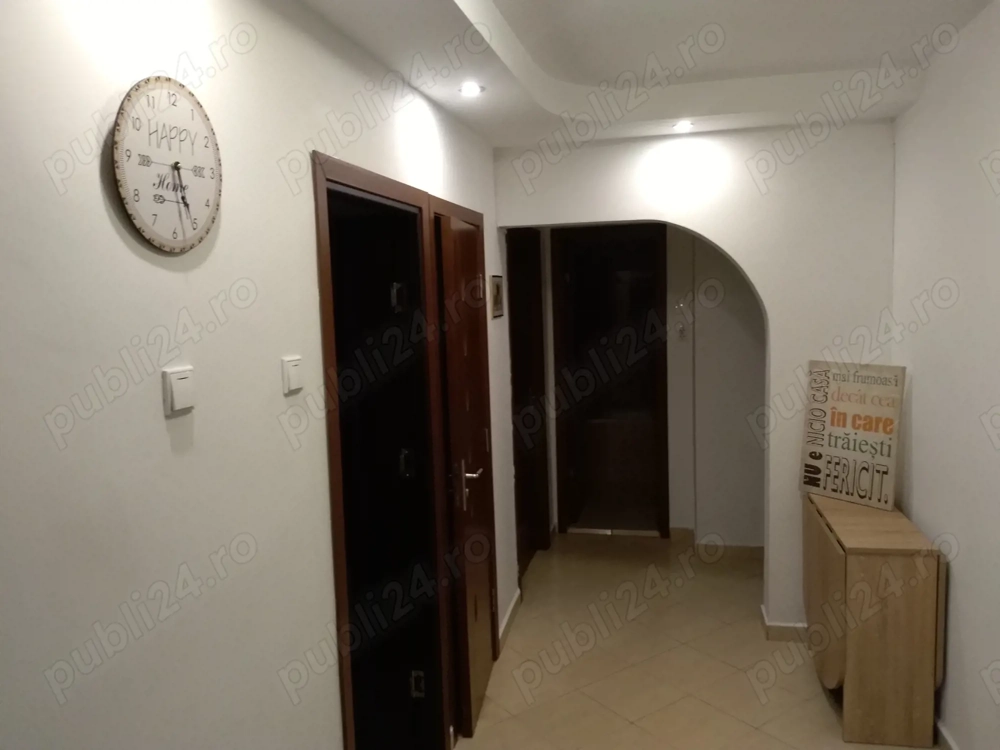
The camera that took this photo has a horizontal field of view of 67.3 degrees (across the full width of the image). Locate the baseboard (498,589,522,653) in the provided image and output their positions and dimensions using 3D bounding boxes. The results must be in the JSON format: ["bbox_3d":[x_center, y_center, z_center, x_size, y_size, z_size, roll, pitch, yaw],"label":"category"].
[{"bbox_3d":[0.051,1.256,3.848,0.021,0.086,0.600,0,6,12],"label":"baseboard"}]

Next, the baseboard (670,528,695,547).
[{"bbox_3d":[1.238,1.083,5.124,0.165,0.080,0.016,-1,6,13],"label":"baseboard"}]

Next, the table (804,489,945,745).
[{"bbox_3d":[1.505,0.961,3.102,0.365,0.750,0.725,0,6,12],"label":"table"}]

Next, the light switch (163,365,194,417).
[{"bbox_3d":[-0.536,0.026,1.268,0.016,0.080,0.074,-1,6,13],"label":"light switch"}]

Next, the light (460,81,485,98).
[{"bbox_3d":[-0.094,-0.970,2.573,0.085,0.025,0.085,-1,6,13],"label":"light"}]

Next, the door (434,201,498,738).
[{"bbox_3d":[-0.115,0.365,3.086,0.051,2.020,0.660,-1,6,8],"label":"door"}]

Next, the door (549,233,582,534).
[{"bbox_3d":[0.564,0.048,5.679,0.064,2.044,0.755,0,6,12],"label":"door"}]

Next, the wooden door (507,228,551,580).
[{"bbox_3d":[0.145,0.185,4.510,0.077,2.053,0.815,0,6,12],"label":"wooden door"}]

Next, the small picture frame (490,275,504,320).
[{"bbox_3d":[-0.011,-0.375,3.629,0.020,0.200,0.190,-1,6,13],"label":"small picture frame"}]

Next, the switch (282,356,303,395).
[{"bbox_3d":[-0.451,0.001,1.650,0.016,0.080,0.074,-1,6,13],"label":"switch"}]

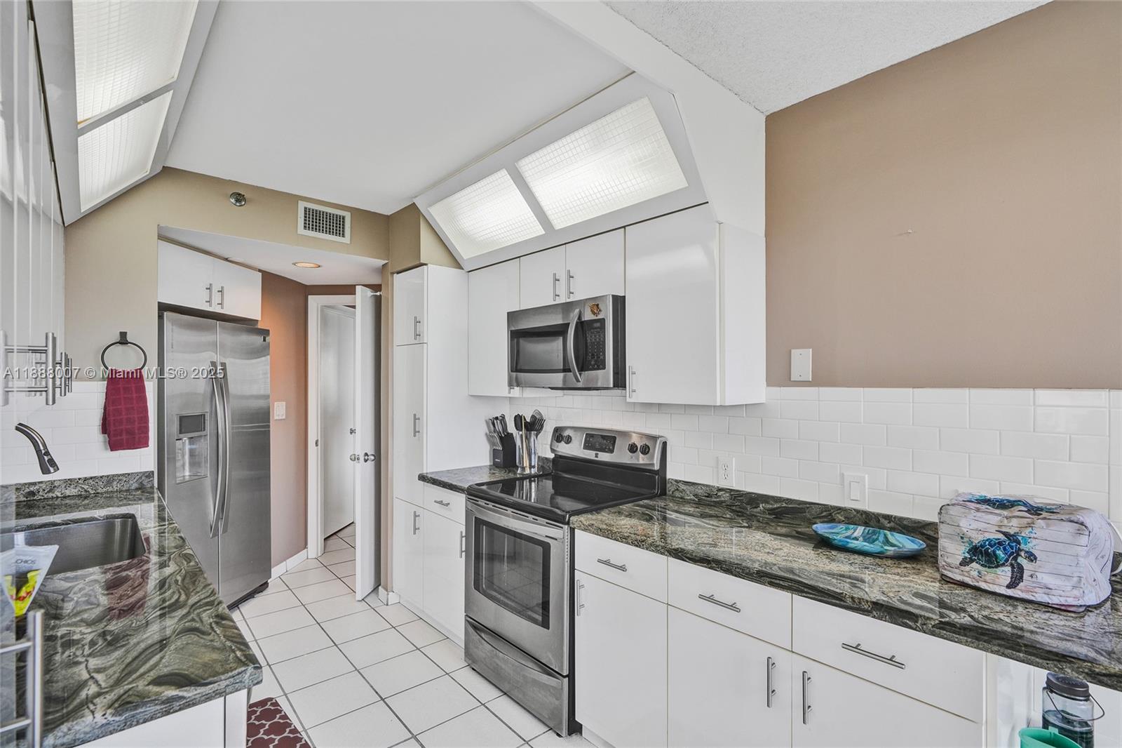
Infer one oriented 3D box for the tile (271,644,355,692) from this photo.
[{"bbox_3d":[-1.273,1.510,2.560,0.320,0.010,0.320,1,-1,-40],"label":"tile"}]

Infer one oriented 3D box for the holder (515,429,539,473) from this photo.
[{"bbox_3d":[-0.202,0.469,3.007,0.135,0.250,0.135,0,-1,0],"label":"holder"}]

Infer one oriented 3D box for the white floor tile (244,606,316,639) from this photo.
[{"bbox_3d":[-1.704,1.517,3.043,0.320,0.010,0.320,1,-1,-40],"label":"white floor tile"}]

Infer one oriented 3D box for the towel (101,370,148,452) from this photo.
[{"bbox_3d":[-2.088,0.174,2.398,0.172,0.389,0.050,1,-1,-43],"label":"towel"}]

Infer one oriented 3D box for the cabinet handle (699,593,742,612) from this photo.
[{"bbox_3d":[0.506,0.722,1.577,0.036,0.012,0.137,1,-1,-43],"label":"cabinet handle"}]

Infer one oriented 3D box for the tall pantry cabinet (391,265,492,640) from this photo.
[{"bbox_3d":[-0.716,0.438,3.375,0.625,2.210,0.550,1,-1,-43],"label":"tall pantry cabinet"}]

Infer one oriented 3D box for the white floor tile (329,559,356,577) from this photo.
[{"bbox_3d":[-1.582,1.479,3.810,0.306,0.010,0.309,1,-2,-41],"label":"white floor tile"}]

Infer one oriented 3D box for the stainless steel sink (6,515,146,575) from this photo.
[{"bbox_3d":[-1.681,0.696,1.675,0.430,0.225,0.720,1,-1,-43],"label":"stainless steel sink"}]

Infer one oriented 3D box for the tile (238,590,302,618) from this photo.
[{"bbox_3d":[-1.937,1.545,3.332,0.326,0.010,0.326,1,-1,-41],"label":"tile"}]

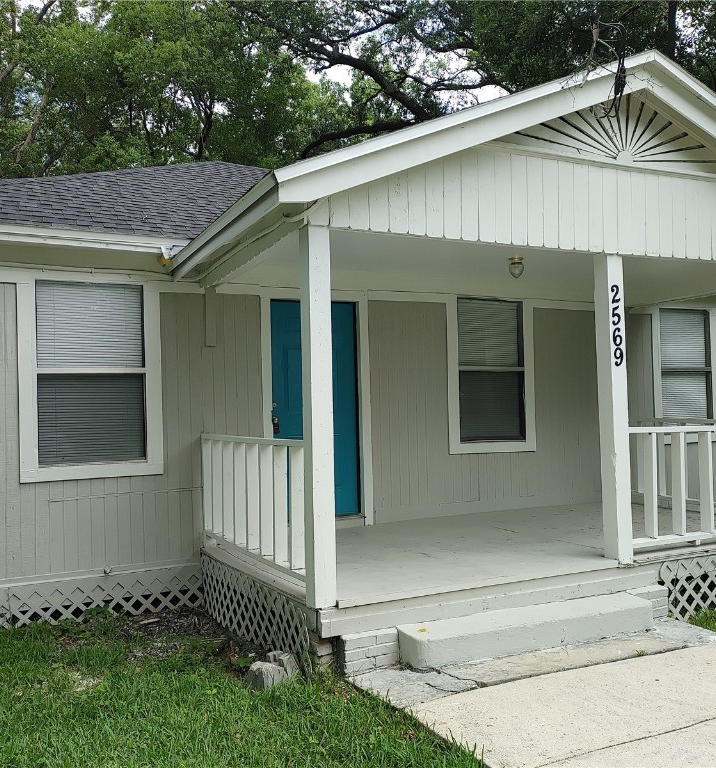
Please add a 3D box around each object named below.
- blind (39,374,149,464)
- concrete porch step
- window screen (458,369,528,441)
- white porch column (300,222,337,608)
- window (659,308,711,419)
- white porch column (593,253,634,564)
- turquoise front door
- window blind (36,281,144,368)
[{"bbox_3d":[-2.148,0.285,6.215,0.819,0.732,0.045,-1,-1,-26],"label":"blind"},{"bbox_3d":[1.053,1.489,4.707,1.732,0.159,0.299,-1,-1,-26],"label":"concrete porch step"},{"bbox_3d":[1.364,0.226,7.909,0.814,0.708,0.045,-1,-1,-26],"label":"window screen"},{"bbox_3d":[-0.226,0.181,4.390,0.127,2.145,0.127,-1,-1,-26],"label":"white porch column"},{"bbox_3d":[3.859,-0.147,9.123,0.813,1.451,0.045,-1,-1,-26],"label":"window"},{"bbox_3d":[1.782,0.172,5.358,0.127,2.113,0.127,-1,-1,-26],"label":"white porch column"},{"bbox_3d":[-0.397,0.230,7.082,0.881,1.986,0.045,-1,-1,-26],"label":"turquoise front door"},{"bbox_3d":[-2.163,-0.467,6.232,0.819,0.684,0.045,-1,-1,-26],"label":"window blind"}]

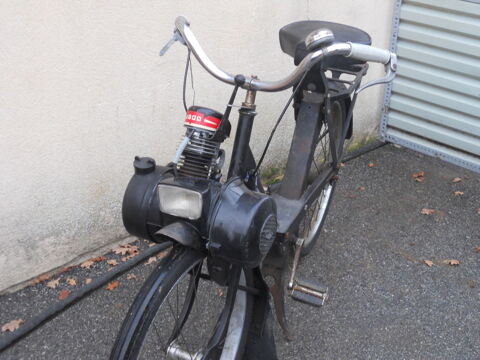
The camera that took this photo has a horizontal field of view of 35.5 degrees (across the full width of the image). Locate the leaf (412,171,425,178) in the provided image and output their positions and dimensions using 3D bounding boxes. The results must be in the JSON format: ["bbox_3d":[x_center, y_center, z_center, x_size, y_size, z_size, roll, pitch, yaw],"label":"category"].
[{"bbox_3d":[0.798,-0.025,3.339,0.042,0.016,0.065,20,30,34],"label":"leaf"}]

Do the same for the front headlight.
[{"bbox_3d":[-0.106,0.036,1.459,0.093,0.062,0.040,14,29,24],"label":"front headlight"}]

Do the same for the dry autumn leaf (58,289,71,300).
[{"bbox_3d":[-0.561,0.365,2.393,0.036,0.012,0.056,5,25,6],"label":"dry autumn leaf"}]

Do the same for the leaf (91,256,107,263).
[{"bbox_3d":[-0.472,0.267,2.514,0.055,0.013,0.028,-20,33,-35],"label":"leaf"}]

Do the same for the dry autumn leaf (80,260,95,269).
[{"bbox_3d":[-0.506,0.282,2.486,0.047,0.013,0.034,-18,32,-33],"label":"dry autumn leaf"}]

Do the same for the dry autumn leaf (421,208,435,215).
[{"bbox_3d":[0.753,0.127,3.006,0.052,0.012,0.046,1,24,-1],"label":"dry autumn leaf"}]

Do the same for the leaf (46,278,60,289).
[{"bbox_3d":[-0.610,0.339,2.448,0.042,0.012,0.055,9,25,15],"label":"leaf"}]

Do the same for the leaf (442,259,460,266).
[{"bbox_3d":[0.715,0.278,2.527,0.059,0.013,0.034,1,26,0],"label":"leaf"}]

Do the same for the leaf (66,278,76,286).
[{"bbox_3d":[-0.538,0.329,2.390,0.036,0.012,0.036,1,26,0],"label":"leaf"}]

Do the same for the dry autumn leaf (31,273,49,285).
[{"bbox_3d":[-0.639,0.319,2.401,0.067,0.016,0.035,-20,33,-36],"label":"dry autumn leaf"}]

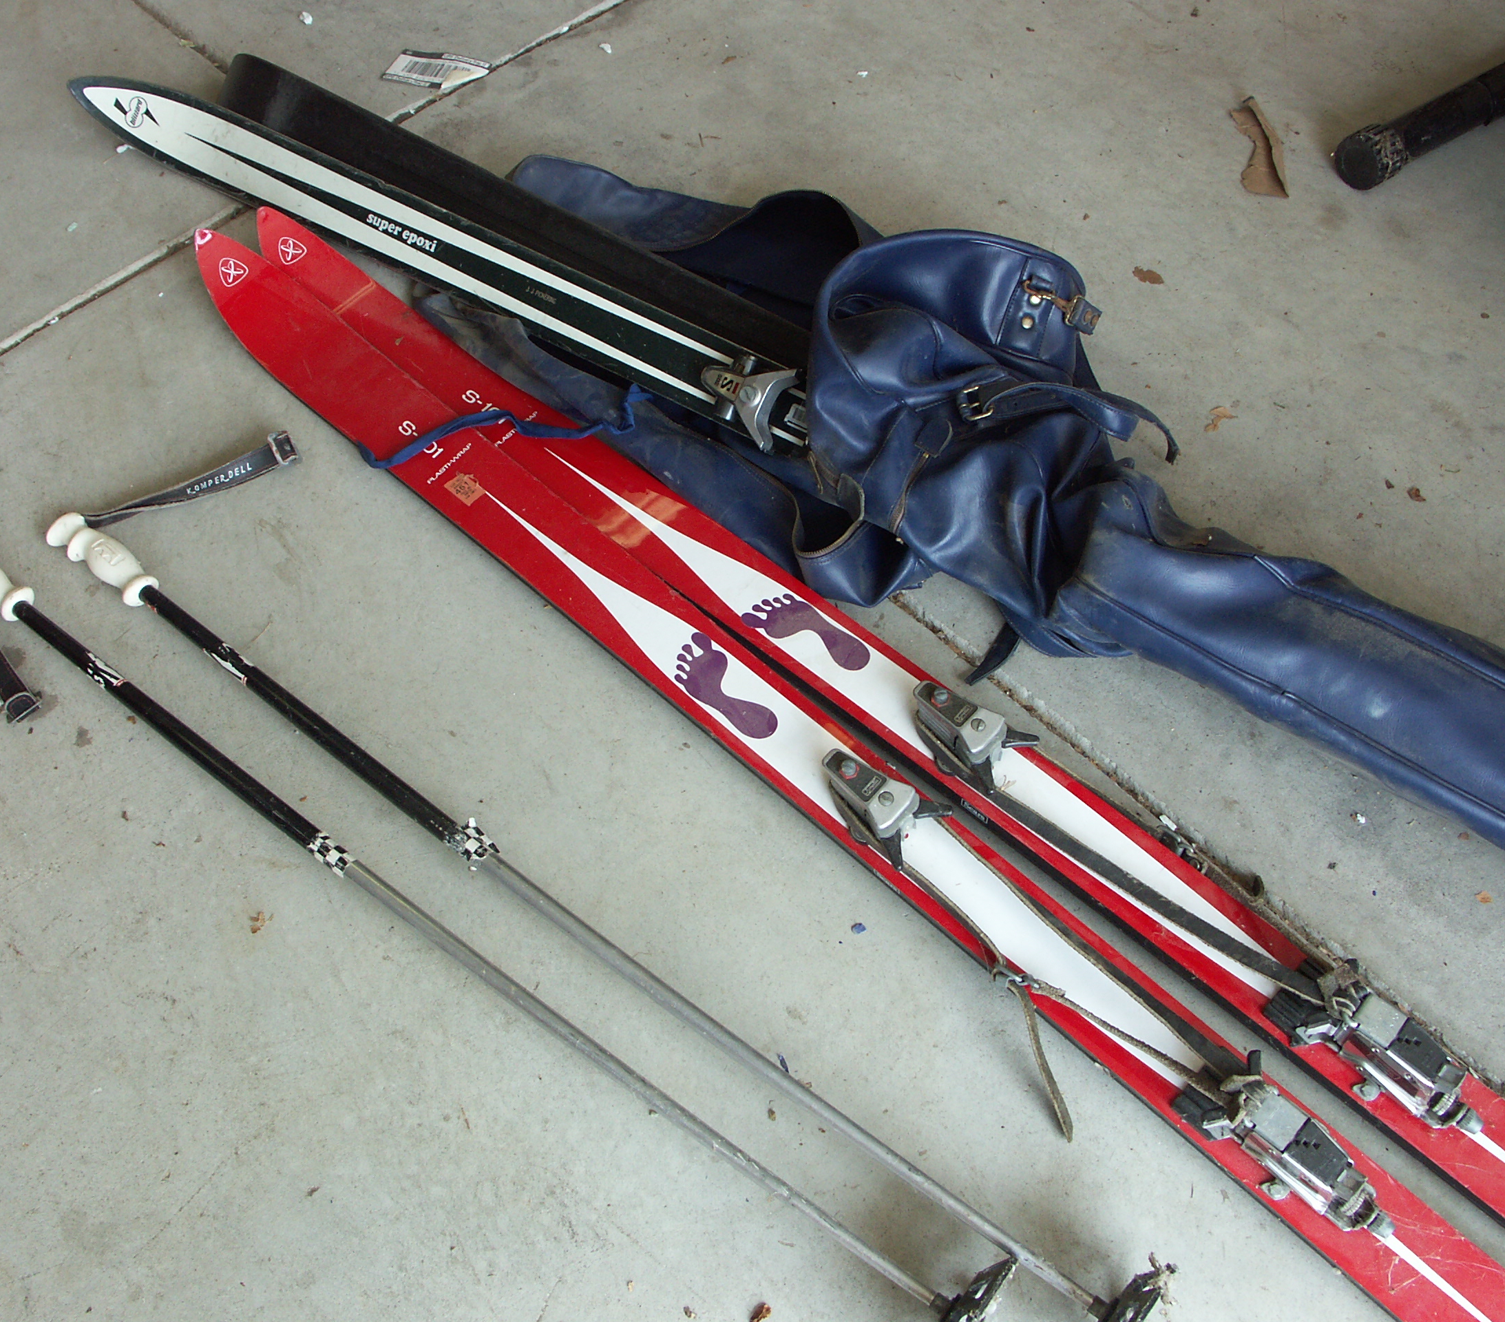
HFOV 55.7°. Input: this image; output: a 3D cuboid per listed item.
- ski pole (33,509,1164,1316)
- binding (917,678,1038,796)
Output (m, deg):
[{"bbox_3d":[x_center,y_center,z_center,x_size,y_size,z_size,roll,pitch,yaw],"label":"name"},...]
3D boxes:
[{"bbox_3d":[-0.166,0.162,1.046,1.121,0.090,0.100,32,63,21],"label":"ski pole"},{"bbox_3d":[0.162,0.055,1.087,0.094,0.043,0.061,37,65,22],"label":"binding"}]

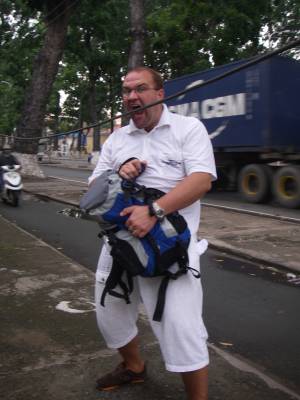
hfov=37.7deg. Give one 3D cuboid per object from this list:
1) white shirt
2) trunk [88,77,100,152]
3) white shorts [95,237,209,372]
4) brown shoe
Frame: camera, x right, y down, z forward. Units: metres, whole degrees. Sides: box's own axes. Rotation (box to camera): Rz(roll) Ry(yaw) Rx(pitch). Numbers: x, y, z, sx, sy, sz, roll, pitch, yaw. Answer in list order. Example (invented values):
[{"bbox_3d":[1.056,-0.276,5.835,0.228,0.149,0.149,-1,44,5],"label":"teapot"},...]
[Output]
[{"bbox_3d":[0.012,-0.151,2.180,0.600,0.640,0.390,3,7,24],"label":"white shirt"},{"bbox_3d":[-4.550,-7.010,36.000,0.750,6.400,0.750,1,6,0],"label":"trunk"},{"bbox_3d":[0.008,0.536,2.320,0.560,0.700,0.390,4,7,27],"label":"white shorts"},{"bbox_3d":[-0.165,1.055,2.620,0.290,0.110,0.110,-1,7,-18],"label":"brown shoe"}]

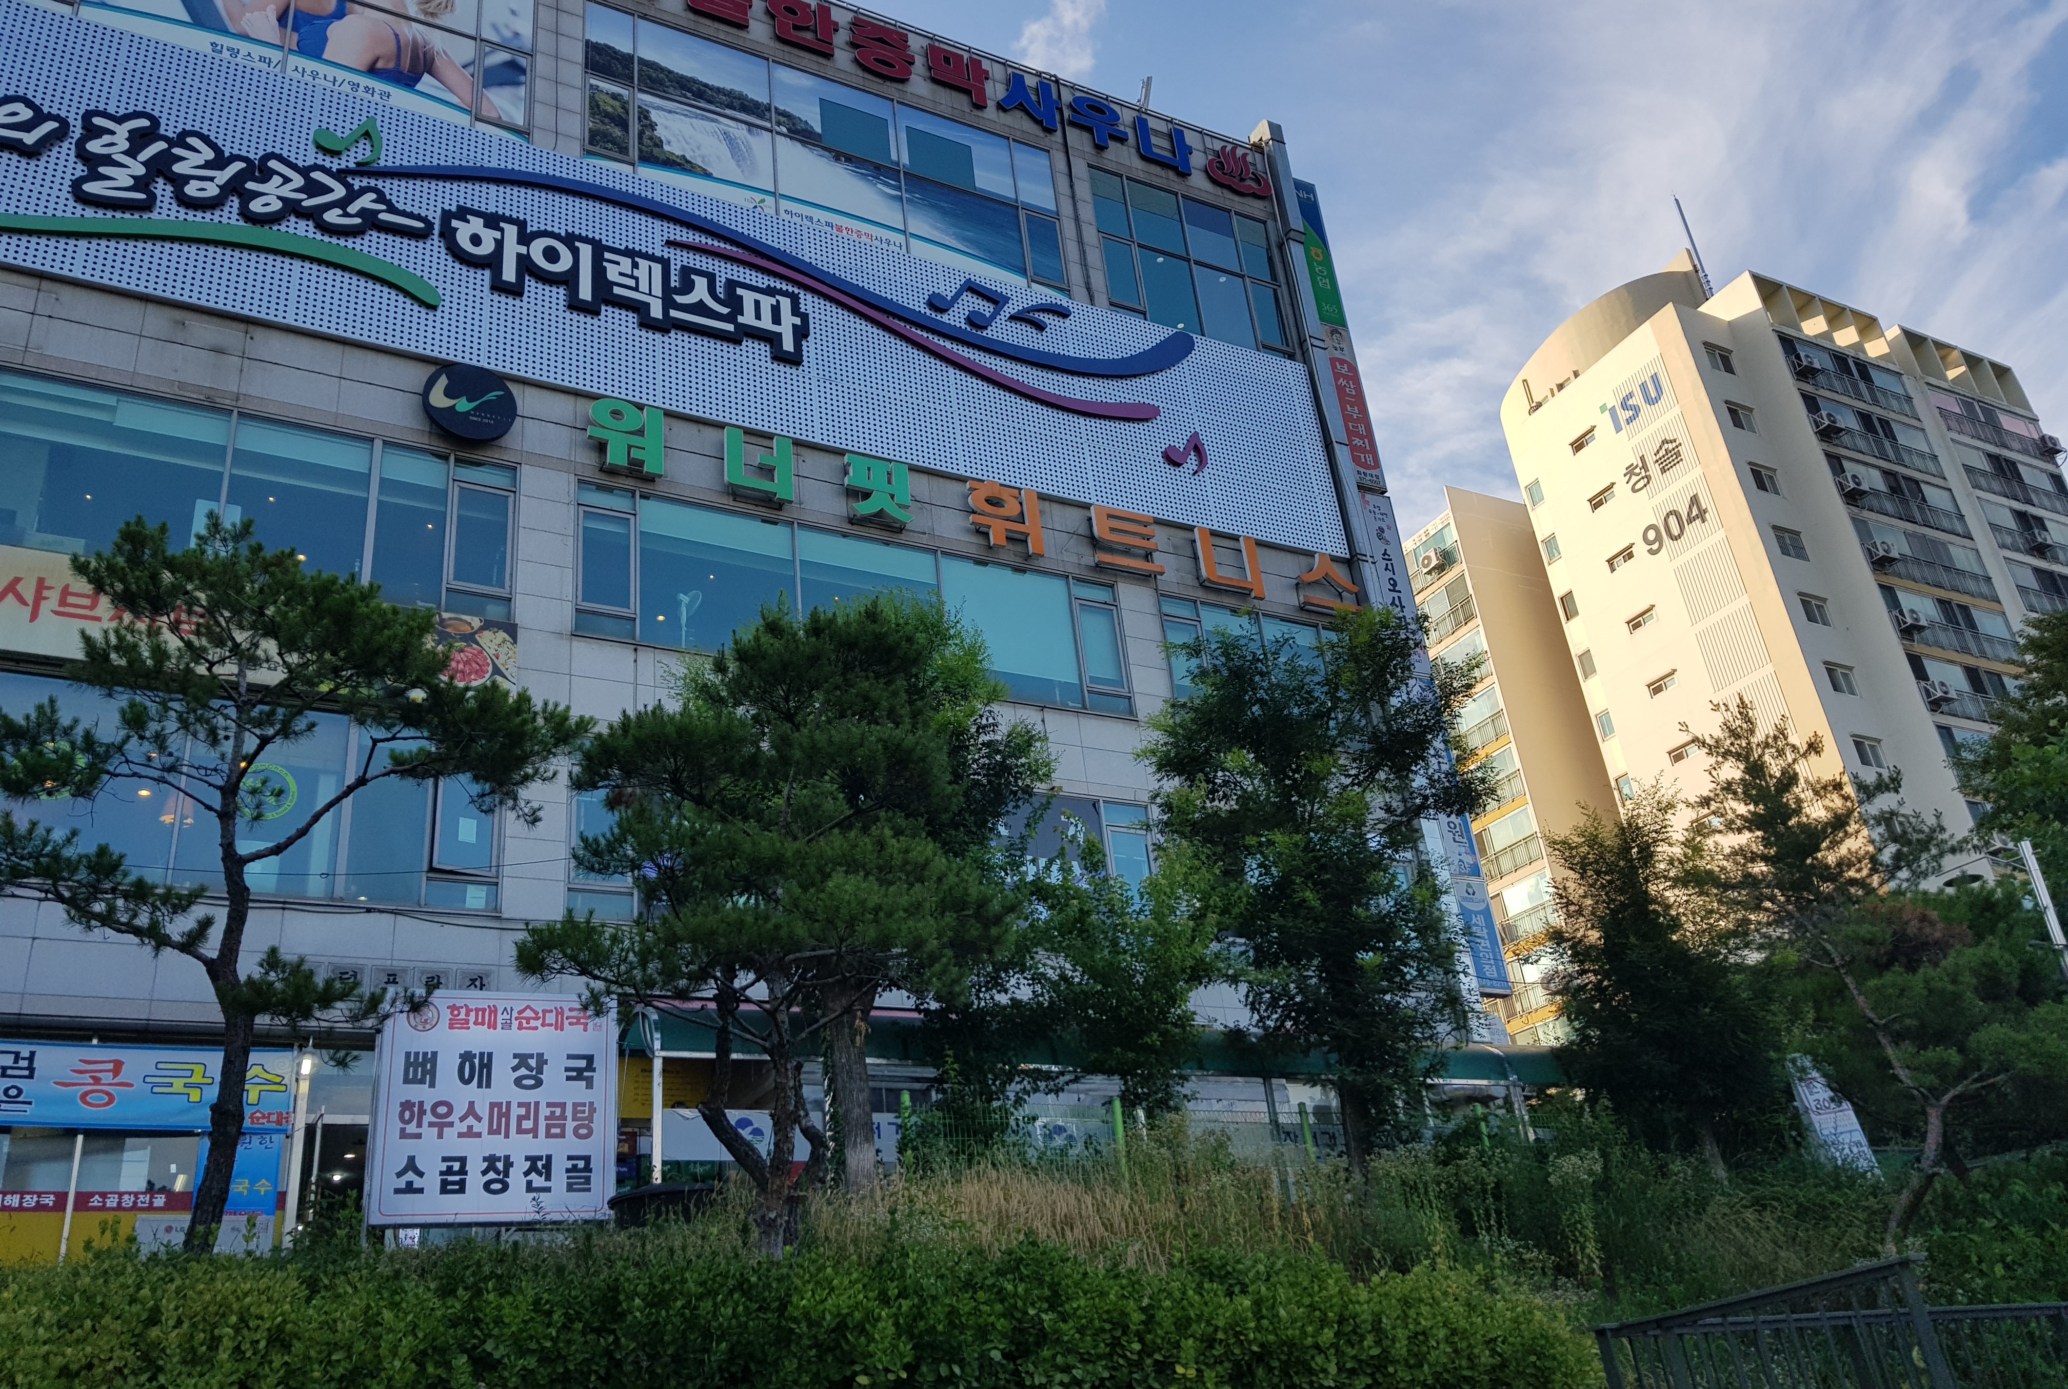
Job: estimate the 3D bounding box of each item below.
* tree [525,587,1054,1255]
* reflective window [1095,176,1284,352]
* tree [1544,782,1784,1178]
[{"bbox_3d":[-1.853,1.421,11.341,3.742,4.858,3.472,-6,-25,0],"label":"tree"},{"bbox_3d":[3.187,-8.447,30.669,4.286,3.647,0.200,8,-28,-28],"label":"reflective window"},{"bbox_3d":[5.756,2.527,14.190,1.950,3.688,1.900,-6,-25,0],"label":"tree"}]

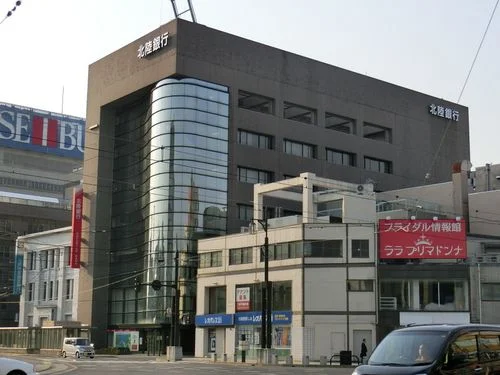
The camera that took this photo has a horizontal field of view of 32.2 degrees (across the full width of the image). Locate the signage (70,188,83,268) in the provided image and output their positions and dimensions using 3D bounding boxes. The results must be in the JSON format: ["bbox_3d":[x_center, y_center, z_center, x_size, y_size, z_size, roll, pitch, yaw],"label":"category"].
[{"bbox_3d":[-18.678,4.388,93.716,1.050,8.592,0.400,8,-13,-36],"label":"signage"}]

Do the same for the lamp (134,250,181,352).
[{"bbox_3d":[-6.847,8.542,63.998,3.443,7.862,0.650,4,-11,-20],"label":"lamp"}]

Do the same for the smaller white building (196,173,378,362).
[{"bbox_3d":[4.700,6.874,71.003,9.800,14.305,17.933,8,-13,-36],"label":"smaller white building"}]

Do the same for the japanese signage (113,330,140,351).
[{"bbox_3d":[-12.339,15.335,86.544,0.150,1.985,5.178,8,-13,-36],"label":"japanese signage"}]

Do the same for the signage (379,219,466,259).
[{"bbox_3d":[12.636,3.773,63.350,6.249,2.866,0.300,0,-10,6],"label":"signage"}]

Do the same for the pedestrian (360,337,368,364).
[{"bbox_3d":[7.907,11.333,59.957,0.480,1.720,0.500,0,-10,6],"label":"pedestrian"}]

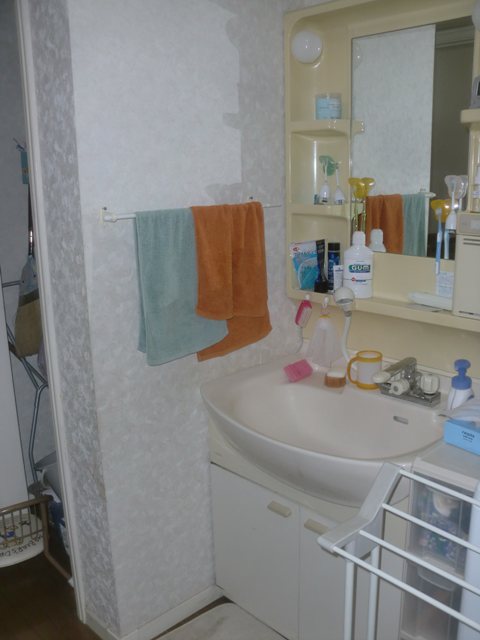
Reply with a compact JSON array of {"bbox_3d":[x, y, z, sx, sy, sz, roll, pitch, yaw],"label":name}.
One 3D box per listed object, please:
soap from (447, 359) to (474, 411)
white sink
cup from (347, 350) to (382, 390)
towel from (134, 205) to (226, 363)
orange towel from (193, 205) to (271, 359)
[{"bbox_3d":[0.565,0.169,1.644,0.070,0.135,0.072,7,16,32],"label":"soap"},{"bbox_3d":[0.238,0.311,1.796,0.595,0.220,0.730,-13,18,-41],"label":"white sink"},{"bbox_3d":[0.358,0.144,1.865,0.104,0.094,0.077,1,14,11],"label":"cup"},{"bbox_3d":[-0.157,-0.104,1.786,0.285,0.410,0.065,-13,18,-41],"label":"towel"},{"bbox_3d":[-0.013,-0.120,1.915,0.315,0.445,0.070,-13,18,-41],"label":"orange towel"}]

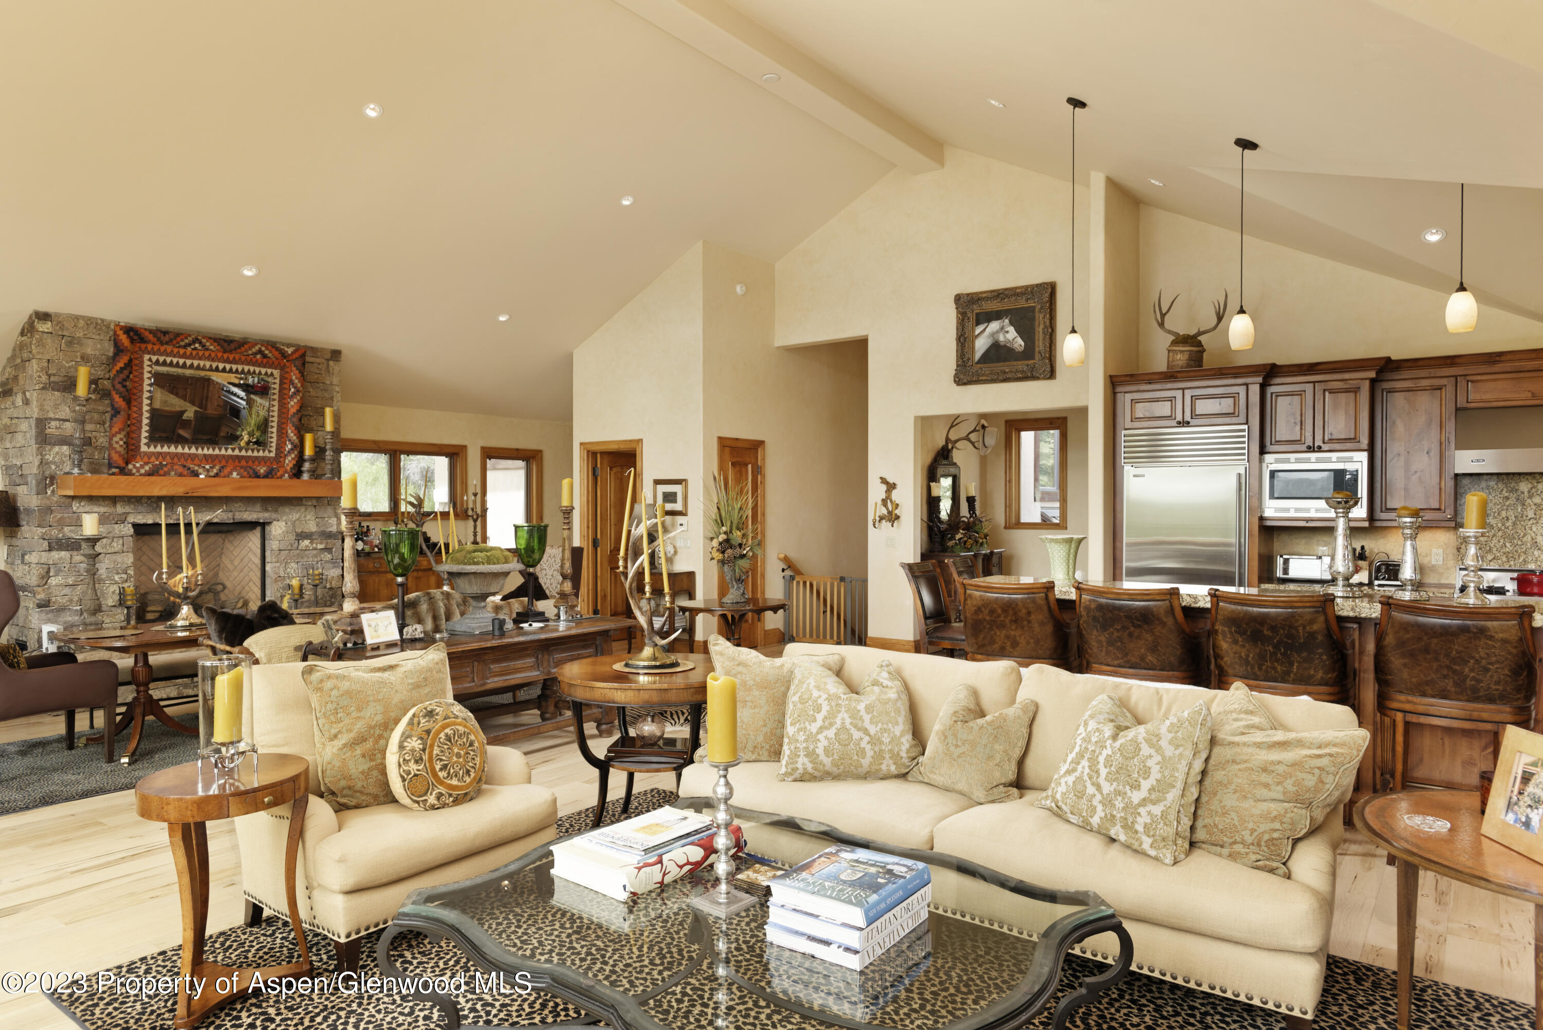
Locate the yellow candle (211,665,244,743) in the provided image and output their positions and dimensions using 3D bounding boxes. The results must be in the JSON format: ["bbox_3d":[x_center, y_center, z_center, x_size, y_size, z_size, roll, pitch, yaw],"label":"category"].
[{"bbox_3d":[-1.733,0.603,3.010,0.077,0.240,0.077,0,1,36],"label":"yellow candle"}]

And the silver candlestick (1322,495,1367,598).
[{"bbox_3d":[2.818,0.155,4.638,0.180,0.485,0.180,1,1,36],"label":"silver candlestick"}]

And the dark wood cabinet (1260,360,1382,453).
[{"bbox_3d":[4.185,-0.786,7.200,0.720,0.650,0.550,1,1,37],"label":"dark wood cabinet"}]

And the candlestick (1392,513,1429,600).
[{"bbox_3d":[3.042,0.196,4.481,0.148,0.408,0.148,1,1,36],"label":"candlestick"}]

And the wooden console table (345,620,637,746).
[{"bbox_3d":[-1.764,1.091,5.702,0.780,0.720,2.050,1,1,36],"label":"wooden console table"}]

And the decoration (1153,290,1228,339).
[{"bbox_3d":[3.363,-1.615,7.597,0.560,0.398,0.330,0,1,36],"label":"decoration"}]

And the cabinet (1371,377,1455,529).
[{"bbox_3d":[4.735,-0.452,6.955,0.490,1.060,0.340,1,1,37],"label":"cabinet"}]

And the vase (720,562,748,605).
[{"bbox_3d":[-0.295,0.538,7.450,0.210,0.330,0.190,0,1,0],"label":"vase"}]

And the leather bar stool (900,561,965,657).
[{"bbox_3d":[1.202,0.899,6.356,0.560,1.120,0.470,0,1,36],"label":"leather bar stool"}]

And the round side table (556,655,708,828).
[{"bbox_3d":[-0.575,1.108,4.490,0.885,0.760,0.885,0,1,0],"label":"round side table"}]

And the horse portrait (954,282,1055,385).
[{"bbox_3d":[2.142,-1.665,8.684,0.950,0.860,0.080,1,1,36],"label":"horse portrait"}]

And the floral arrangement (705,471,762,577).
[{"bbox_3d":[-0.292,0.069,7.150,0.420,0.770,0.420,0,1,0],"label":"floral arrangement"}]

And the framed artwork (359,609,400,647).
[{"bbox_3d":[-2.128,0.617,5.148,0.035,0.175,0.200,-17,-10,37],"label":"framed artwork"}]

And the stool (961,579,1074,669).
[{"bbox_3d":[1.440,0.922,5.392,0.540,1.110,0.570,1,1,36],"label":"stool"}]

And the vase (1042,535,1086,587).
[{"bbox_3d":[1.776,0.273,5.730,0.255,0.300,0.240,0,1,36],"label":"vase"}]

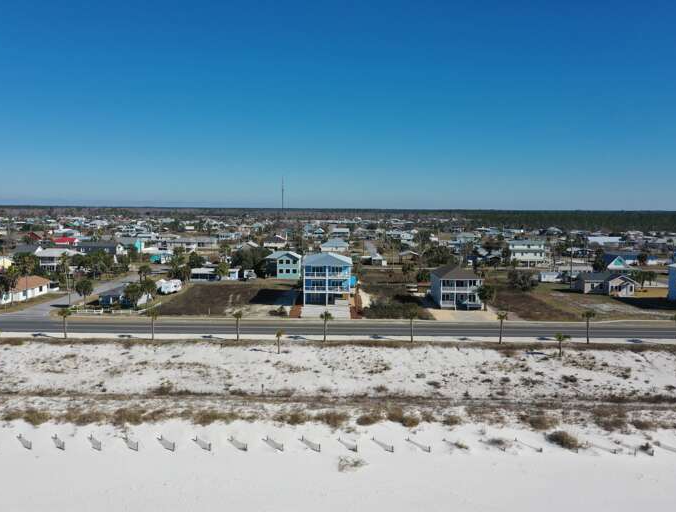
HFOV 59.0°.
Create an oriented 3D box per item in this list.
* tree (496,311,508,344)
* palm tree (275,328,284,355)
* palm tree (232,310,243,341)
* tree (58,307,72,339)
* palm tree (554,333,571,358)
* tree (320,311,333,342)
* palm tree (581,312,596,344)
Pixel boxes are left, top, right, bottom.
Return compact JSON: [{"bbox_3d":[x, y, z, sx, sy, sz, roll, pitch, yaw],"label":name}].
[{"bbox_3d":[27.834,12.083,100.812,1.730,5.660,1.860,0,5,0],"label":"tree"},{"bbox_3d":[-9.139,13.465,93.715,1.340,4.050,1.670,0,5,0],"label":"palm tree"},{"bbox_3d":[-17.067,11.912,101.603,1.620,5.130,1.810,0,5,0],"label":"palm tree"},{"bbox_3d":[-46.646,11.554,102.040,2.260,5.290,2.130,0,5,0],"label":"tree"},{"bbox_3d":[35.252,13.906,93.358,2.580,3.950,2.290,0,5,0],"label":"palm tree"},{"bbox_3d":[-1.823,11.964,101.320,2.160,5.330,2.080,0,5,0],"label":"tree"},{"bbox_3d":[42.677,12.103,101.267,2.310,5.790,2.160,0,5,0],"label":"palm tree"}]

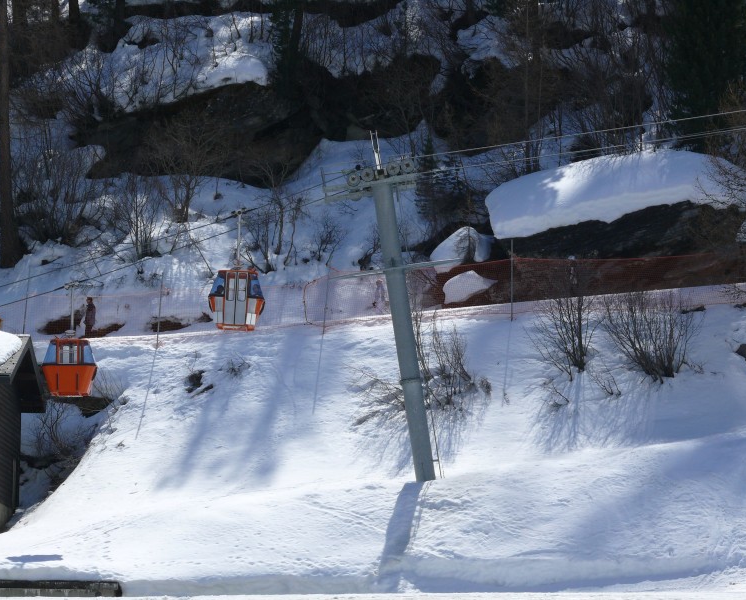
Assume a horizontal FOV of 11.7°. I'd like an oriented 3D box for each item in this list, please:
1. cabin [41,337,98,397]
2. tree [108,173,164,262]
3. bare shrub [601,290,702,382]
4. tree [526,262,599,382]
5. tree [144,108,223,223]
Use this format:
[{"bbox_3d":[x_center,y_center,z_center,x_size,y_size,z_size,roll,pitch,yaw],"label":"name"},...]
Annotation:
[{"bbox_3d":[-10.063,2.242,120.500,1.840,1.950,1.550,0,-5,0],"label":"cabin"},{"bbox_3d":[-9.125,-3.222,140.000,2.100,3.300,2.000,0,-5,0],"label":"tree"},{"bbox_3d":[9.648,1.264,125.700,3.400,3.100,2.800,0,-5,0],"label":"bare shrub"},{"bbox_3d":[6.650,0.712,126.000,2.550,4.050,2.400,0,-5,0],"label":"tree"},{"bbox_3d":[-7.468,-5.301,143.000,3.100,4.400,2.900,0,-5,0],"label":"tree"}]

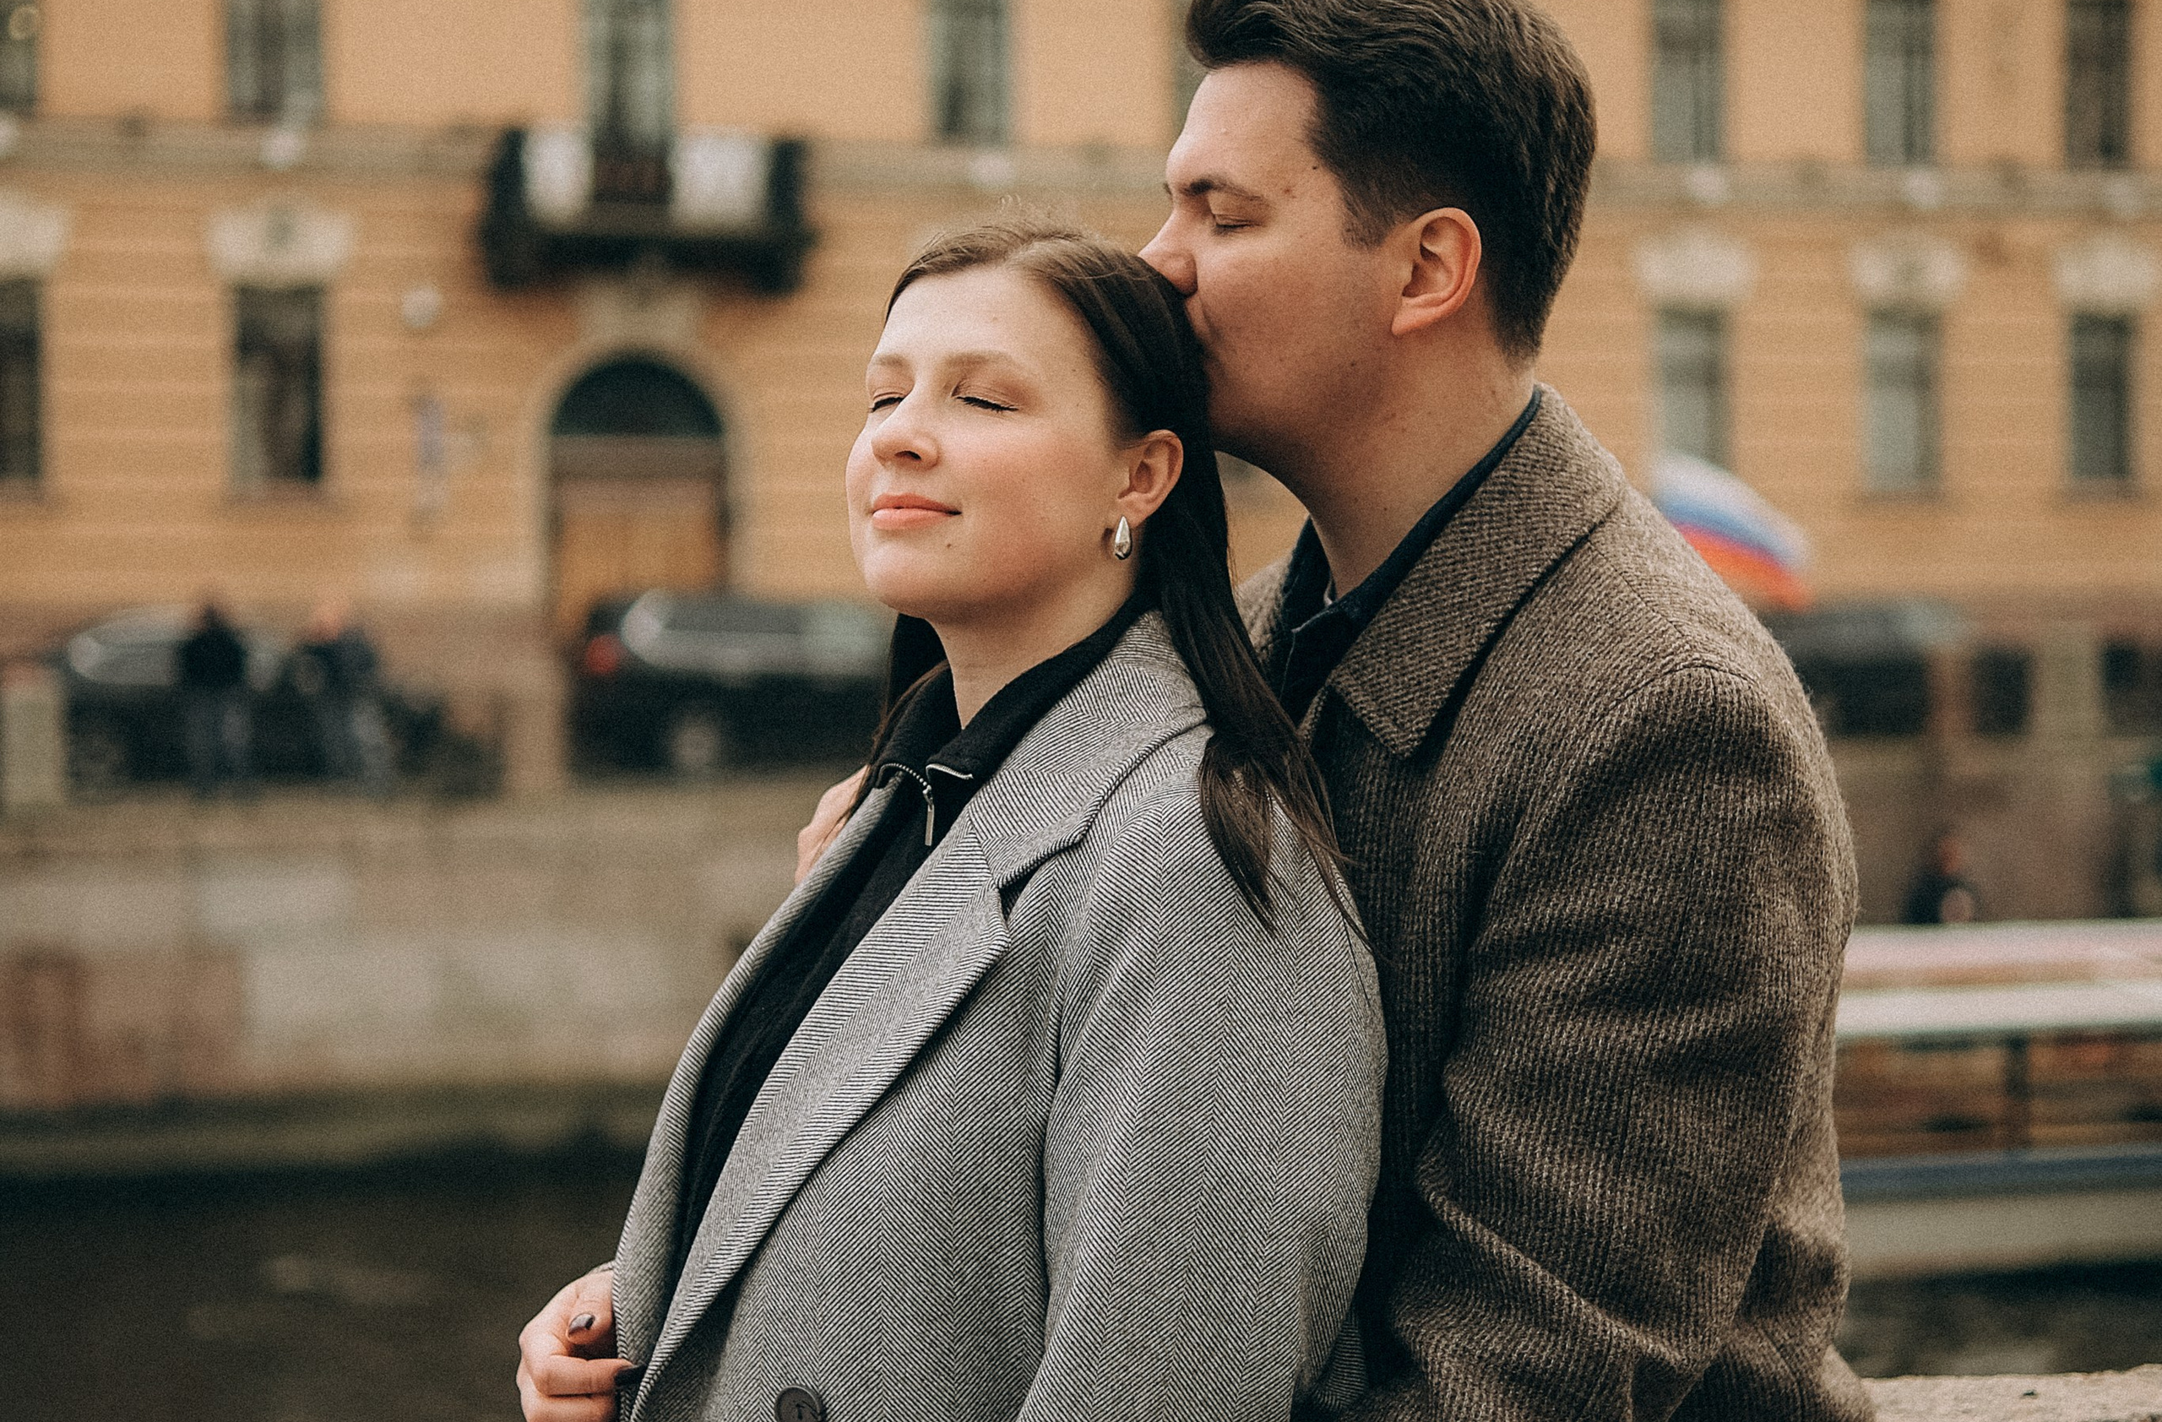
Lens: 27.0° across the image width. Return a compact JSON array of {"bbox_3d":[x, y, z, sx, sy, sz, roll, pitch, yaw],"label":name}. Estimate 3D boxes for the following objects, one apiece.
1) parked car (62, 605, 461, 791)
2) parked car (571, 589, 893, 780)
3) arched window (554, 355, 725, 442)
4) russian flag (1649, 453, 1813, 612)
[{"bbox_3d":[-7.426,-0.153,41.300,4.350,1.620,1.820,-1,1,-19],"label":"parked car"},{"bbox_3d":[-2.304,-0.245,43.200,4.800,1.770,1.920,-1,1,-19],"label":"parked car"},{"bbox_3d":[-4.952,-3.475,50.000,1.950,0.950,0.200,-1,1,-19],"label":"arched window"},{"bbox_3d":[5.196,-1.428,36.000,1.300,1.220,0.300,-1,1,0],"label":"russian flag"}]

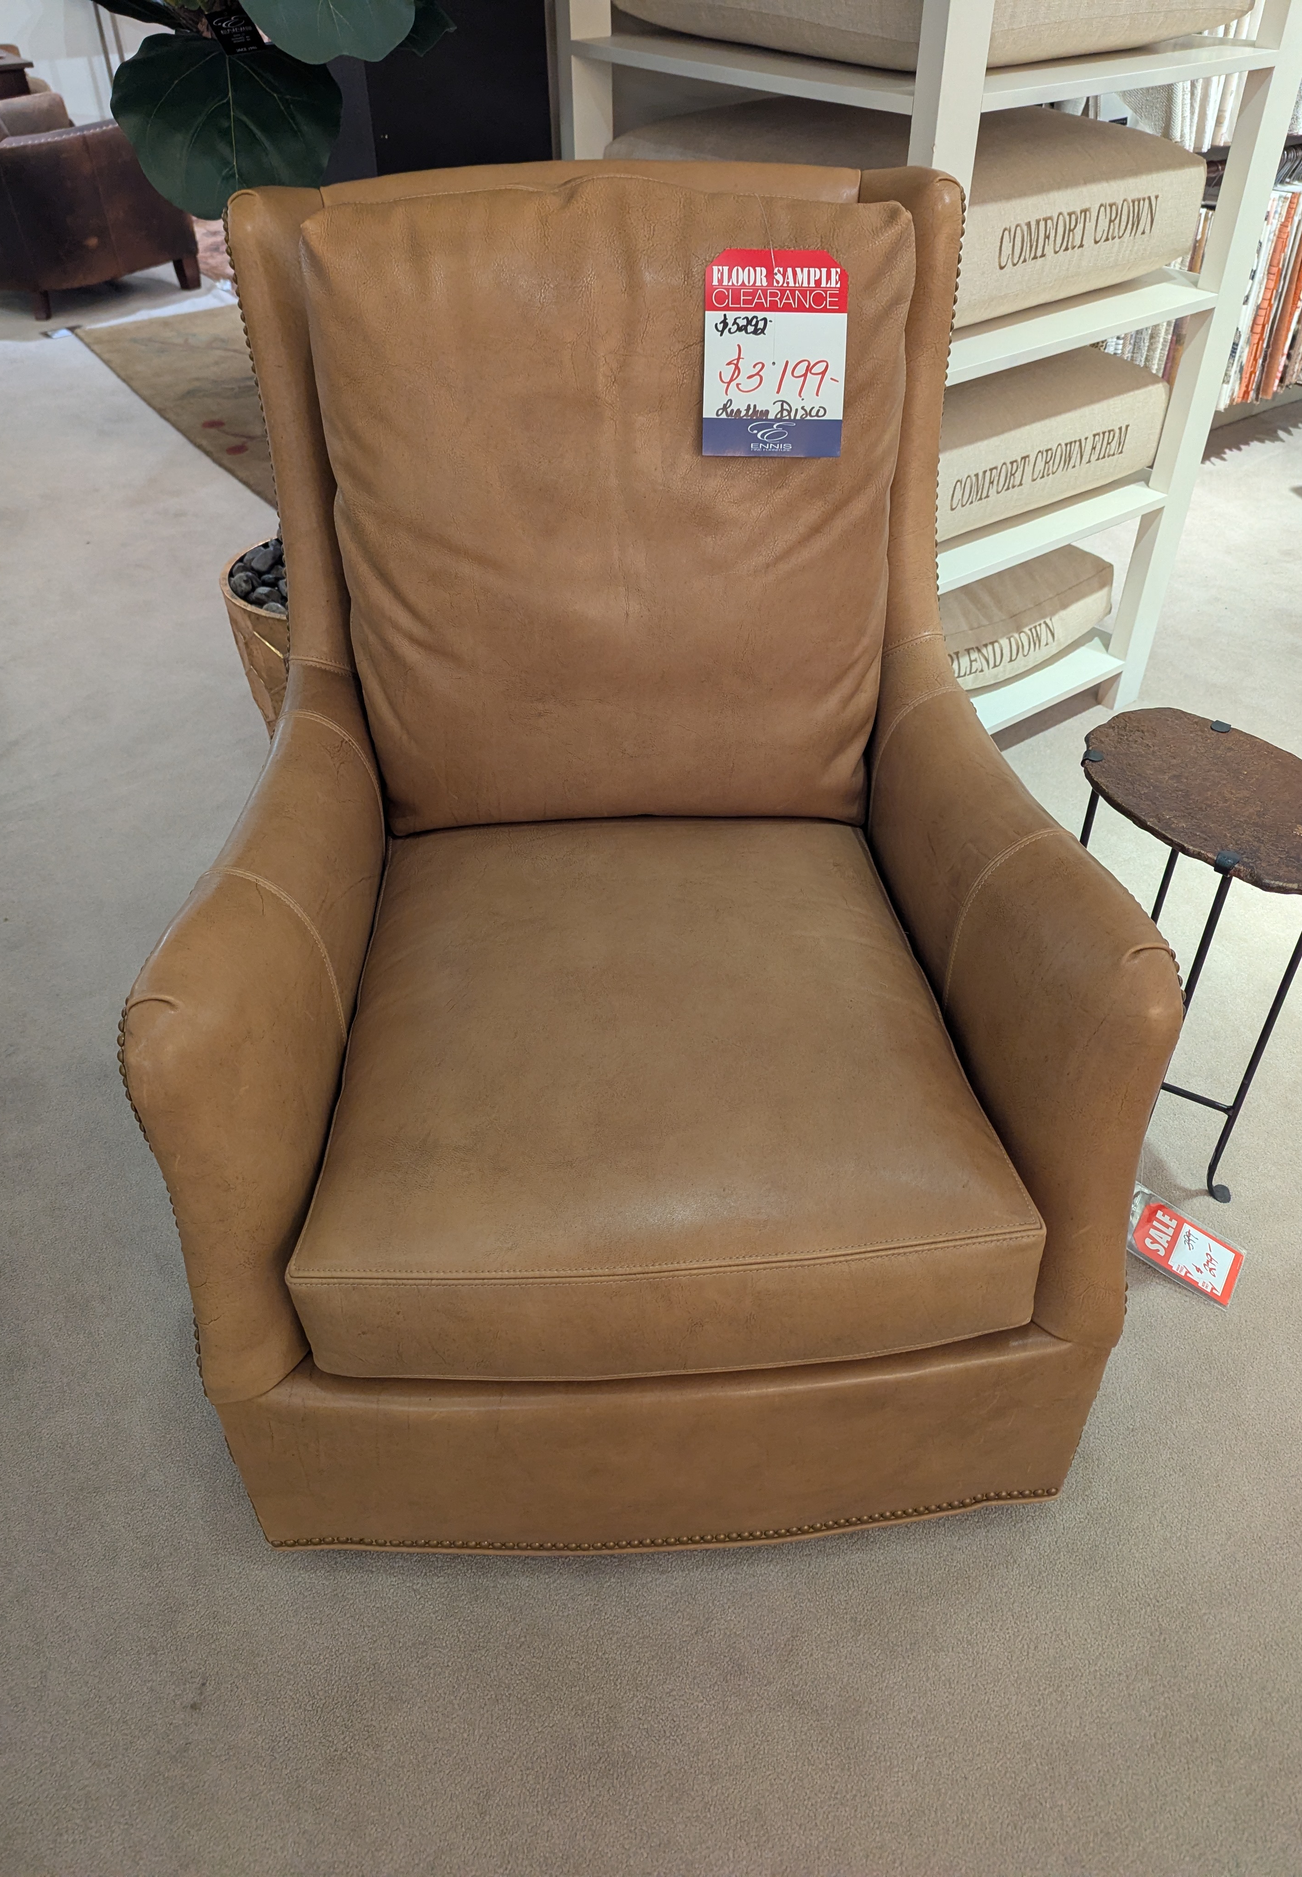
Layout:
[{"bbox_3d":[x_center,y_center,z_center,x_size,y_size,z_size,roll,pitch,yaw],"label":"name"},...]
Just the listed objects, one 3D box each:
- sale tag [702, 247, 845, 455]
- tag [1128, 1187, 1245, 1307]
[{"bbox_3d":[0.111,-0.525,1.173,0.127,0.172,0.005,0,16,-3],"label":"sale tag"},{"bbox_3d":[0.605,0.351,1.492,0.143,0.006,0.092,33,49,14],"label":"tag"}]

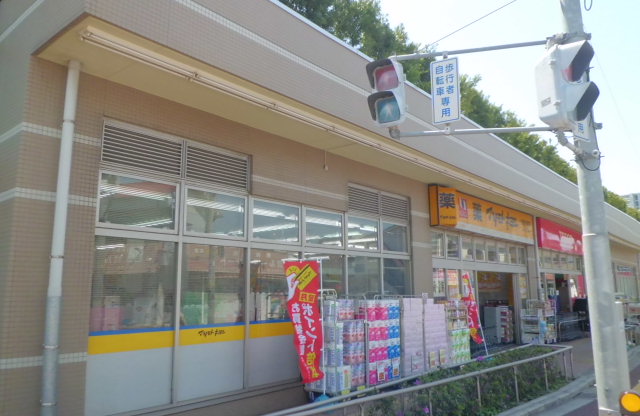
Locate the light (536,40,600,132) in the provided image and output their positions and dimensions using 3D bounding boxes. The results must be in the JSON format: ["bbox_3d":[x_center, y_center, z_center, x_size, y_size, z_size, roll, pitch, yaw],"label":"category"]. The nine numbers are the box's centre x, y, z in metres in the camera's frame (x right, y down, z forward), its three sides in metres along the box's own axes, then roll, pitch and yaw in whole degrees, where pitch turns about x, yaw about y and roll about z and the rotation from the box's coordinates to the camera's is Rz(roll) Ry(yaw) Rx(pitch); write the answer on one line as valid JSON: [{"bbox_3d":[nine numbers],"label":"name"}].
[{"bbox_3d":[2.110,-1.028,4.120,0.400,0.700,0.360,-8,-12,37],"label":"light"}]

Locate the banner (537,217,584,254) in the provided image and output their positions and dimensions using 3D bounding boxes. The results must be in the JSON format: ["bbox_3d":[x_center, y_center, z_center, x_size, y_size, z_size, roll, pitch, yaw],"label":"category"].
[{"bbox_3d":[9.941,1.315,19.524,0.320,1.030,6.300,-9,-13,40],"label":"banner"}]

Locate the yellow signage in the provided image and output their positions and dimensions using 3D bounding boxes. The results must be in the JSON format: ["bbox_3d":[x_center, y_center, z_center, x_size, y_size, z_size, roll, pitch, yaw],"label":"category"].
[{"bbox_3d":[4.965,0.367,13.926,0.340,1.020,6.700,-9,-13,40],"label":"yellow signage"}]

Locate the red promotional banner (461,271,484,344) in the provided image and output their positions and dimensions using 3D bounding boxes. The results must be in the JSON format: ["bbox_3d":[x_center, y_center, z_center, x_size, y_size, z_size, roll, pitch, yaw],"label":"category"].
[{"bbox_3d":[3.611,2.342,11.400,0.500,1.750,0.180,-6,-11,31],"label":"red promotional banner"}]

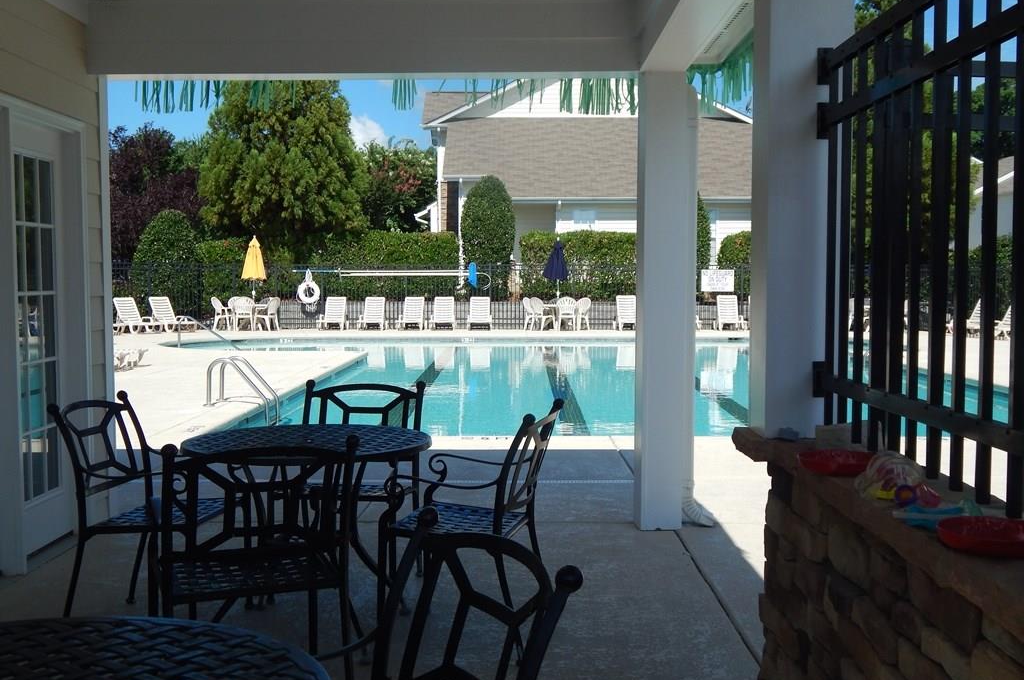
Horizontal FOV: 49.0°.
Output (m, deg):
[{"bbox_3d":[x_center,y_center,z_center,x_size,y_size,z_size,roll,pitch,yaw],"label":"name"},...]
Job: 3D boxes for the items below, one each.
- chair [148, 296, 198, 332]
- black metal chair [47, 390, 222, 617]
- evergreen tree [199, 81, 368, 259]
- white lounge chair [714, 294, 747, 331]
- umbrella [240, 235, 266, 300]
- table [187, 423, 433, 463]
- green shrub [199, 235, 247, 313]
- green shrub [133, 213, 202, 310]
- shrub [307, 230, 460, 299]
[{"bbox_3d":[-8.585,-0.659,28.508,0.680,0.900,1.520,-3,4,-40],"label":"chair"},{"bbox_3d":[-1.588,0.704,4.900,0.630,0.920,0.600,0,3,11],"label":"black metal chair"},{"bbox_3d":[-8.131,-6.245,40.000,6.000,9.600,6.000,0,3,0],"label":"evergreen tree"},{"bbox_3d":[6.039,-0.753,31.000,0.700,0.930,1.700,0,3,3],"label":"white lounge chair"},{"bbox_3d":[-7.015,-1.538,30.600,0.680,2.500,0.680,0,3,0],"label":"umbrella"},{"bbox_3d":[-0.878,0.803,4.875,1.080,0.720,1.080,0,3,0],"label":"table"},{"bbox_3d":[-8.200,-1.817,31.948,1.450,2.185,1.350,0,3,0],"label":"green shrub"},{"bbox_3d":[-10.311,-2.280,33.500,2.050,3.150,2.050,0,3,0],"label":"green shrub"},{"bbox_3d":[-3.673,-2.156,32.130,4.400,1.939,1.400,0,3,0],"label":"shrub"}]

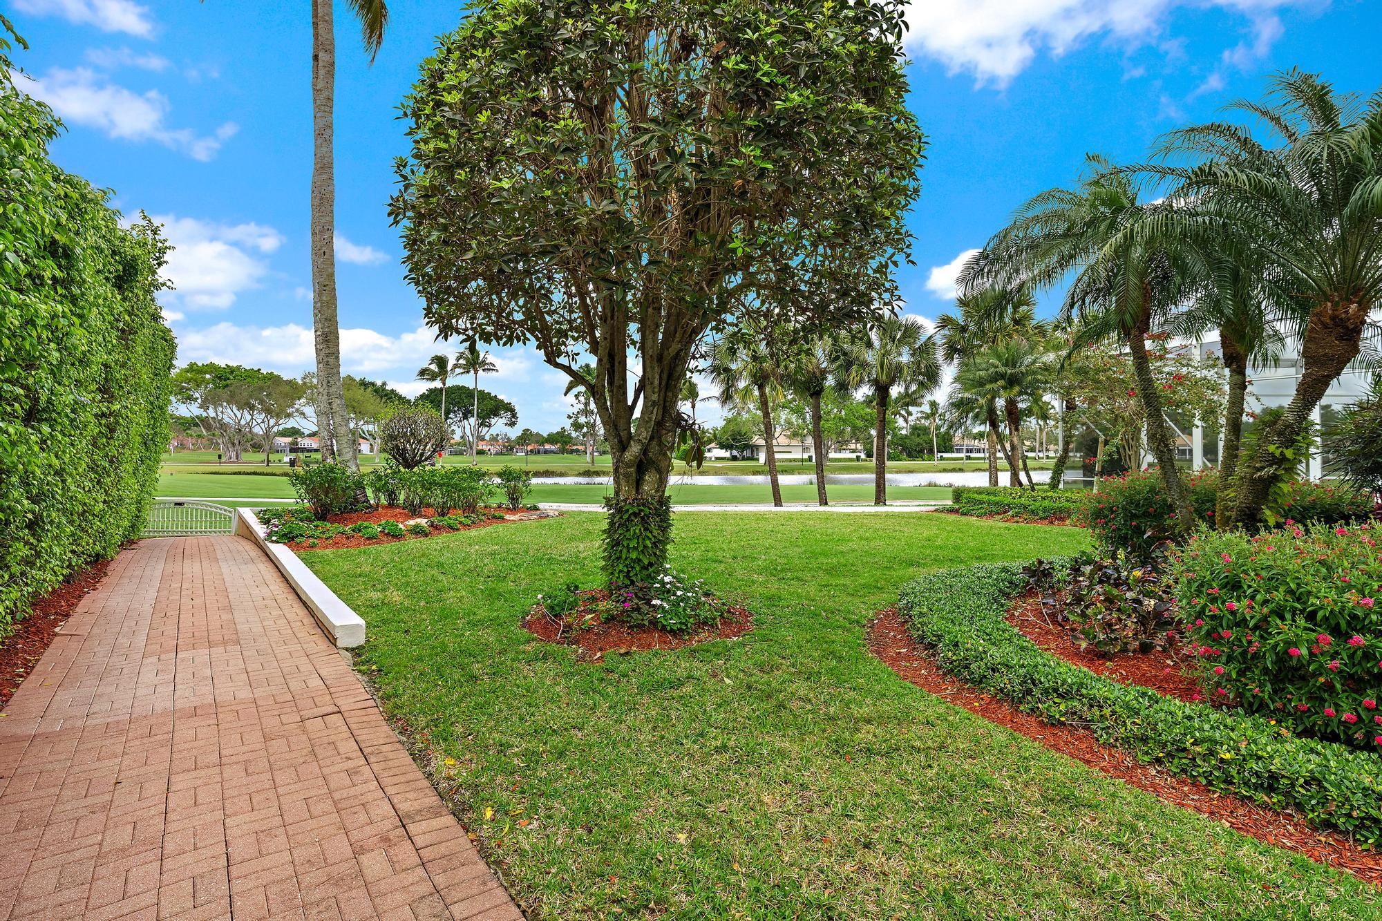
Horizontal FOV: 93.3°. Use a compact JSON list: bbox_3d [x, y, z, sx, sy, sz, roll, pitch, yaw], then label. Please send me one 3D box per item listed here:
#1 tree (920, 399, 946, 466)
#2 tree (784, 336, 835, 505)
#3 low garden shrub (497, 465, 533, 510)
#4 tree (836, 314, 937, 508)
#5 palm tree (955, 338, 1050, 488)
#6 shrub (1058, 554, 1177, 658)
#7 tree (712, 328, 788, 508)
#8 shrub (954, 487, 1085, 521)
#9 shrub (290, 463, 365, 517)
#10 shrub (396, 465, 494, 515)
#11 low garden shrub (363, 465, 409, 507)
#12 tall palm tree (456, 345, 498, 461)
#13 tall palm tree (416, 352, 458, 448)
[{"bbox_3d":[32.687,-3.787,88.000,3.800,9.300,3.800,0,1,0],"label":"tree"},{"bbox_3d":[4.083,-1.408,21.000,3.127,5.735,3.100,0,1,0],"label":"tree"},{"bbox_3d":[-3.884,0.608,14.400,0.834,1.025,0.820,0,1,0],"label":"low garden shrub"},{"bbox_3d":[6.324,-1.634,21.000,3.509,6.187,3.400,0,1,0],"label":"tree"},{"bbox_3d":[7.542,-0.902,15.800,2.400,4.100,2.400,0,1,0],"label":"palm tree"},{"bbox_3d":[2.807,0.911,4.300,0.760,0.540,0.700,0,1,0],"label":"shrub"},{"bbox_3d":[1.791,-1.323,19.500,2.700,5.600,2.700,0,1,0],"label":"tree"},{"bbox_3d":[6.277,0.797,12.500,2.700,0.620,1.300,0,1,15],"label":"shrub"},{"bbox_3d":[-6.022,0.500,10.800,1.270,0.930,1.150,0,1,0],"label":"shrub"},{"bbox_3d":[-4.451,0.547,11.800,1.850,0.900,0.950,0,1,0],"label":"shrub"},{"bbox_3d":[-6.649,0.564,14.200,1.010,0.987,0.900,0,1,0],"label":"low garden shrub"},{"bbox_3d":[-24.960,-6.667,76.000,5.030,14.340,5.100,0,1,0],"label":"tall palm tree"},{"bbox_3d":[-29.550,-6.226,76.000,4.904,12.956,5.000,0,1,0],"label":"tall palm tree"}]

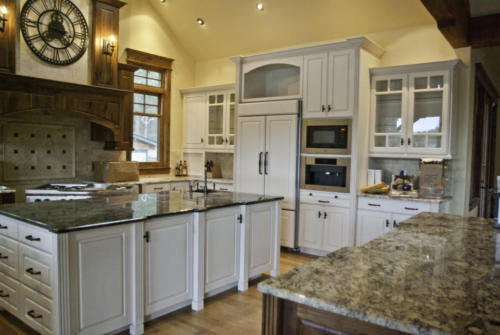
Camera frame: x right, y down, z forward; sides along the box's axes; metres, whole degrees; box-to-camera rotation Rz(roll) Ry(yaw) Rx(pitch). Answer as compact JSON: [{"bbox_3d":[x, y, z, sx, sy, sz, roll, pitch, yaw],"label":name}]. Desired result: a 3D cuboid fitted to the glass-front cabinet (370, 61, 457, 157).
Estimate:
[{"bbox_3d":[2.169,-0.735,5.009,1.072,1.200,0.345,3,3,37],"label":"glass-front cabinet"}]

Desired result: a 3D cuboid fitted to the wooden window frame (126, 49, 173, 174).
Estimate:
[{"bbox_3d":[-1.759,-0.928,6.715,0.120,2.145,1.010,3,3,37],"label":"wooden window frame"}]

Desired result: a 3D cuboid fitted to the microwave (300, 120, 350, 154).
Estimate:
[{"bbox_3d":[1.208,-0.430,5.426,0.739,0.481,0.500,3,3,37],"label":"microwave"}]

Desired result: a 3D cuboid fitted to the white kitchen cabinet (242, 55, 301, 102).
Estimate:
[{"bbox_3d":[0.526,-1.348,6.043,1.129,0.631,0.654,3,3,37],"label":"white kitchen cabinet"}]

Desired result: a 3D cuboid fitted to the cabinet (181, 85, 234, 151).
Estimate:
[{"bbox_3d":[-0.575,-0.863,6.820,1.620,1.120,0.370,3,3,37],"label":"cabinet"}]

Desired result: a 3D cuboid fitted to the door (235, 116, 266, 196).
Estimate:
[{"bbox_3d":[0.037,-0.092,5.717,0.535,1.353,0.100,3,3,37],"label":"door"}]

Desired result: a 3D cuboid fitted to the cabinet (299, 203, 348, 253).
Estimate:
[{"bbox_3d":[1.175,0.815,5.293,0.735,0.618,0.600,3,3,37],"label":"cabinet"}]

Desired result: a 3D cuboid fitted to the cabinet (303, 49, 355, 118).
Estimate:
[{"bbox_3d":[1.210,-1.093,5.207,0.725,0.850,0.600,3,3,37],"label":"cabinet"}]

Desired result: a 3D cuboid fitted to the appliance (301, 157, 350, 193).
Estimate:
[{"bbox_3d":[1.146,0.088,5.204,0.718,0.448,0.500,3,3,37],"label":"appliance"}]

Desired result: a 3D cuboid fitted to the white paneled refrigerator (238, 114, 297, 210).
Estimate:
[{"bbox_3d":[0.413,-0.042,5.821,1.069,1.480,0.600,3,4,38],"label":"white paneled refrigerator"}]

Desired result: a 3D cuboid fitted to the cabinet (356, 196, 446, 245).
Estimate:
[{"bbox_3d":[2.021,0.833,4.970,1.006,0.914,0.661,3,3,37],"label":"cabinet"}]

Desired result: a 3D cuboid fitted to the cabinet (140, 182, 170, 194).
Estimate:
[{"bbox_3d":[-1.812,0.703,6.466,0.632,0.904,0.592,3,3,37],"label":"cabinet"}]

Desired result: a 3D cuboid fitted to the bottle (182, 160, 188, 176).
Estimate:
[{"bbox_3d":[-1.259,0.016,7.340,0.085,0.308,0.085,3,3,37],"label":"bottle"}]

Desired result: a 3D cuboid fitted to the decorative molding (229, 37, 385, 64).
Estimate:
[{"bbox_3d":[0.771,-1.570,5.482,2.140,0.125,0.830,3,3,37],"label":"decorative molding"}]

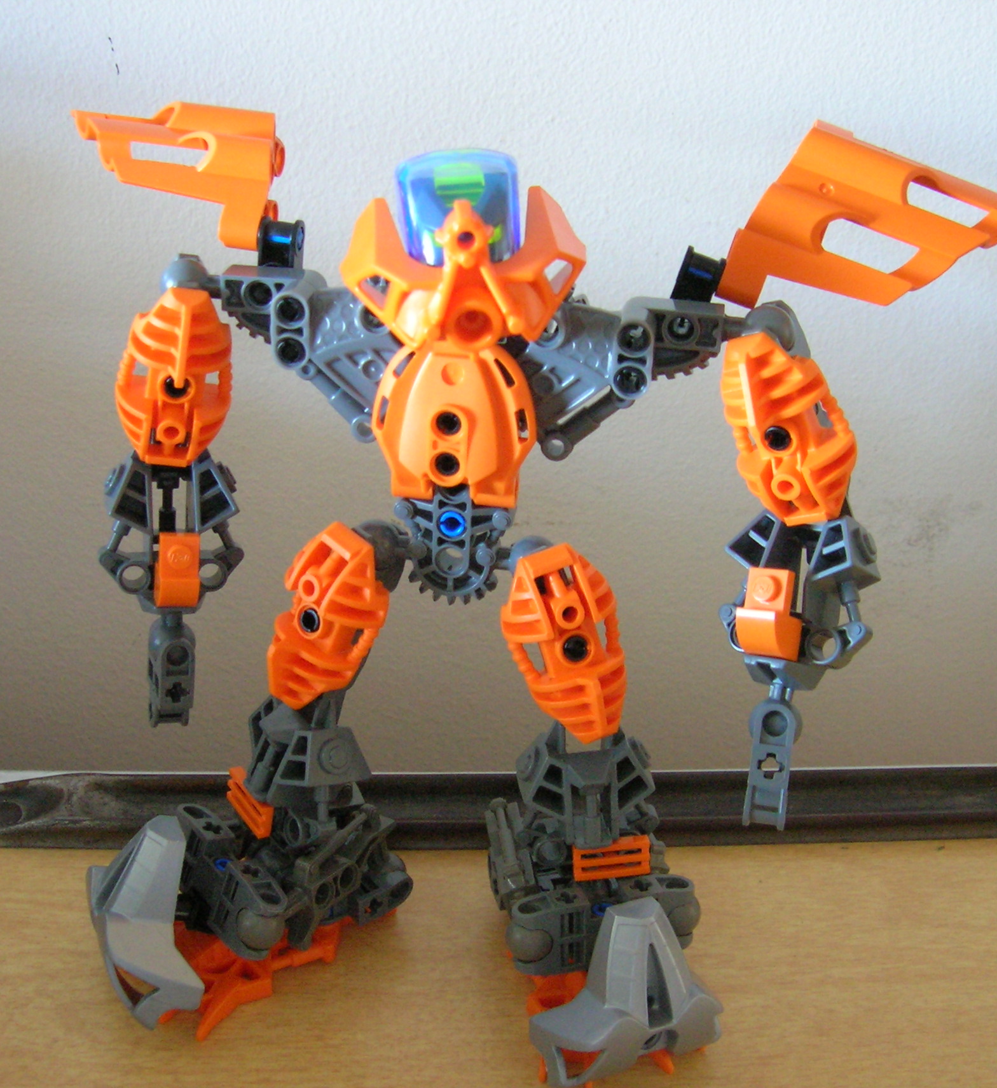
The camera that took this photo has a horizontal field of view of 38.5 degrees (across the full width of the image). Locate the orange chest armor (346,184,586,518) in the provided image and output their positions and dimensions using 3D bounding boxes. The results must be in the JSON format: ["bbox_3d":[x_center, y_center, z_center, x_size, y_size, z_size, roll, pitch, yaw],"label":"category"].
[{"bbox_3d":[-0.007,-0.036,0.263,0.043,0.056,0.029,4,29,7],"label":"orange chest armor"}]

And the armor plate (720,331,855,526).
[{"bbox_3d":[0.054,-0.021,0.264,0.023,0.038,0.015,-6,18,31],"label":"armor plate"}]

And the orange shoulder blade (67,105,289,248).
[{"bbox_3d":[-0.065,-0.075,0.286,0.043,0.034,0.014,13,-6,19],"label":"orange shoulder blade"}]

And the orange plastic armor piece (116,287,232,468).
[{"bbox_3d":[-0.064,-0.033,0.281,0.022,0.037,0.015,4,26,-19],"label":"orange plastic armor piece"}]

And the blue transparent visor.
[{"bbox_3d":[-0.007,-0.062,0.262,0.024,0.025,0.018,1,24,2],"label":"blue transparent visor"}]

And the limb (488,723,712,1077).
[{"bbox_3d":[0.021,0.070,0.299,0.043,0.049,0.058,-6,30,-11],"label":"limb"}]

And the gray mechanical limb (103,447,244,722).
[{"bbox_3d":[-0.065,0.009,0.283,0.027,0.054,0.020,0,15,-15],"label":"gray mechanical limb"}]

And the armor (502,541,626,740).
[{"bbox_3d":[0.012,0.019,0.276,0.023,0.038,0.015,-17,9,-9],"label":"armor"}]

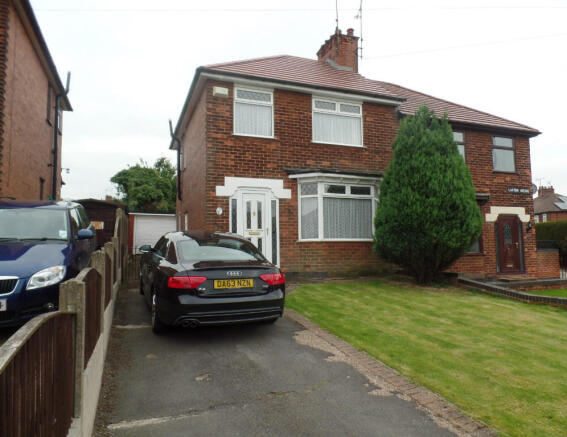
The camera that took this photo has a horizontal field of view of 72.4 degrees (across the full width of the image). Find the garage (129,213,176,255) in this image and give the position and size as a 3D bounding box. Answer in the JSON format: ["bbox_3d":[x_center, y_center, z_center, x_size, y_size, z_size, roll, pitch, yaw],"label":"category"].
[{"bbox_3d":[-6.545,1.094,20.285,2.700,2.250,5.000,1,-5,-25],"label":"garage"}]

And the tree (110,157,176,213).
[{"bbox_3d":[-8.500,-0.776,25.806,5.600,6.800,5.600,1,-5,-21],"label":"tree"}]

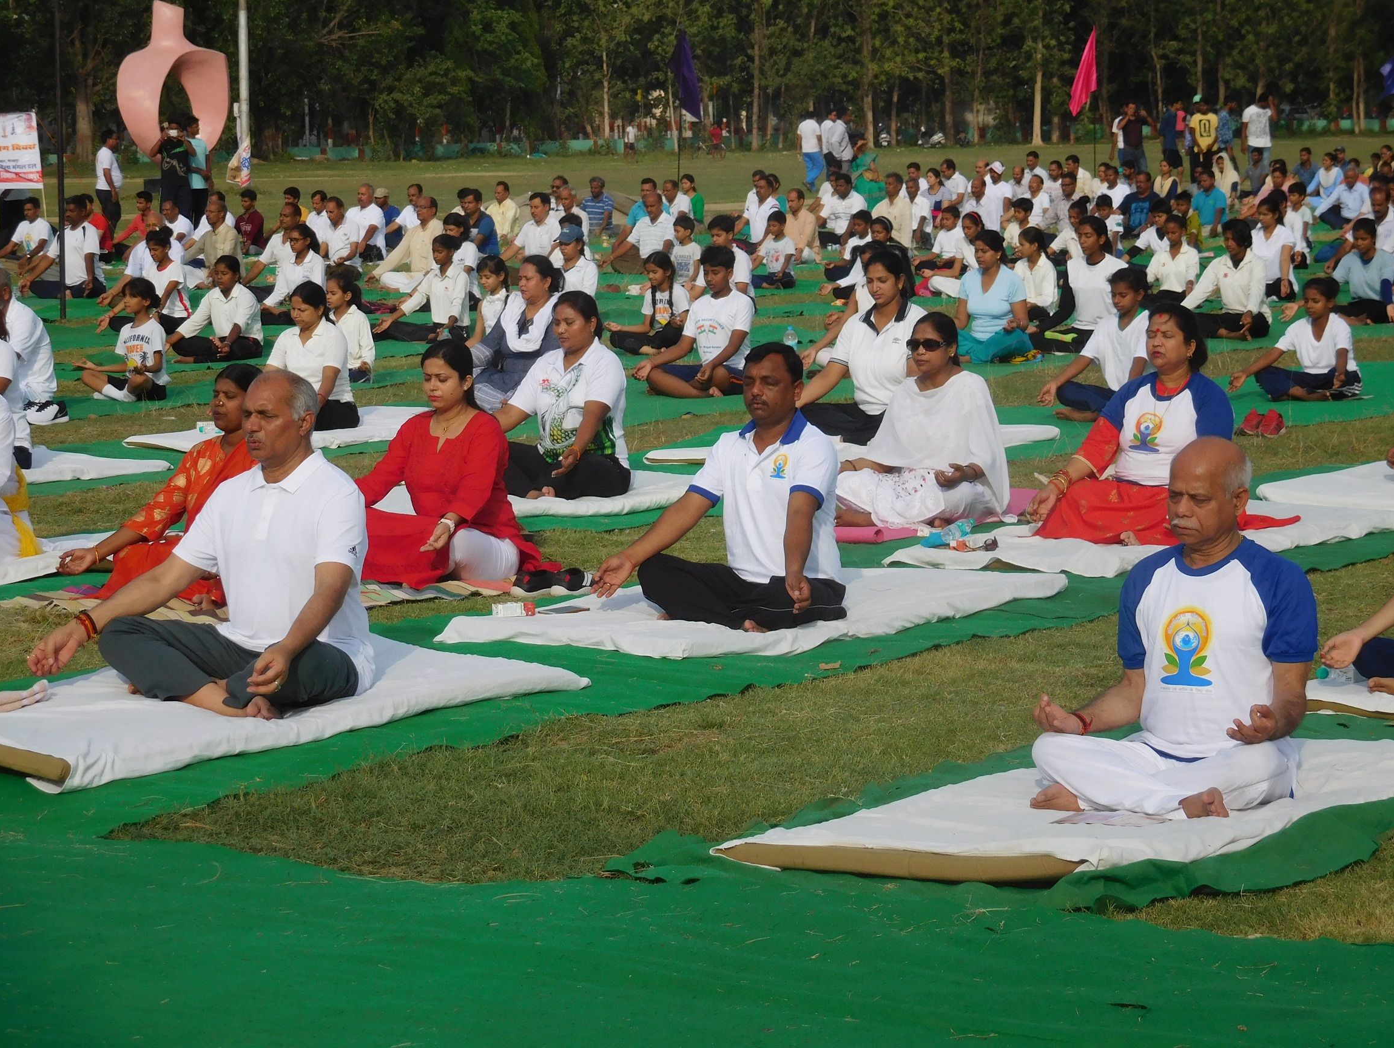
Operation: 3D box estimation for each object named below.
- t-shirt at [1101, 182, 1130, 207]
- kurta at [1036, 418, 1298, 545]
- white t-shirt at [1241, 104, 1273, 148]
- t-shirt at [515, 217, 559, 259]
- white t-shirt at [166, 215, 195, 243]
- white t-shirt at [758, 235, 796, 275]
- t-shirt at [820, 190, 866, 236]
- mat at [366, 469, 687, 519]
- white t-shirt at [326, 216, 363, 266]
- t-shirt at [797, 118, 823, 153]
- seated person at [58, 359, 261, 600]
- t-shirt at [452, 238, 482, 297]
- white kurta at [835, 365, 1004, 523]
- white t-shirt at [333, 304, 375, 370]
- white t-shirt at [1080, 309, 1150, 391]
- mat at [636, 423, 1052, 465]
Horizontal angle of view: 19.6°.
[{"bbox_3d":[5.482,-4.208,53.000,0.500,0.540,0.330,4,7,35],"label":"t-shirt"},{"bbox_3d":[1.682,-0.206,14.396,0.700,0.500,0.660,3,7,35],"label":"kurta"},{"bbox_3d":[9.582,-6.802,69.000,0.500,0.720,0.290,-4,6,-25],"label":"white t-shirt"},{"bbox_3d":[-1.476,-2.591,37.500,0.460,0.530,0.280,3,7,33],"label":"t-shirt"},{"bbox_3d":[-5.759,-3.147,44.500,0.460,0.550,0.280,3,7,36],"label":"white t-shirt"},{"bbox_3d":[0.755,-2.533,38.000,0.350,0.400,0.210,3,7,32],"label":"white t-shirt"},{"bbox_3d":[1.782,-3.763,48.800,0.530,0.530,0.350,4,7,35],"label":"t-shirt"},{"bbox_3d":[-0.637,-0.138,16.782,0.950,0.070,1.850,3,7,38],"label":"mat"},{"bbox_3d":[-3.543,-2.831,40.500,0.430,0.530,0.270,3,7,33],"label":"white t-shirt"},{"bbox_3d":[2.312,-7.980,83.000,0.470,0.700,0.290,1,6,18],"label":"t-shirt"},{"bbox_3d":[-1.784,-0.128,13.700,0.700,0.790,0.630,4,7,38],"label":"seated person"},{"bbox_3d":[-2.057,-2.179,34.500,0.430,0.510,0.270,3,7,35],"label":"t-shirt"},{"bbox_3d":[0.898,-0.296,16.000,0.640,0.610,0.520,2,6,25],"label":"white kurta"},{"bbox_3d":[-2.067,-1.107,24.000,0.350,0.420,0.250,4,7,35],"label":"white t-shirt"},{"bbox_3d":[2.296,-0.934,21.800,0.390,0.460,0.250,3,7,34],"label":"white t-shirt"},{"bbox_3d":[0.773,-0.403,19.516,0.920,0.070,1.950,5,8,43],"label":"mat"}]

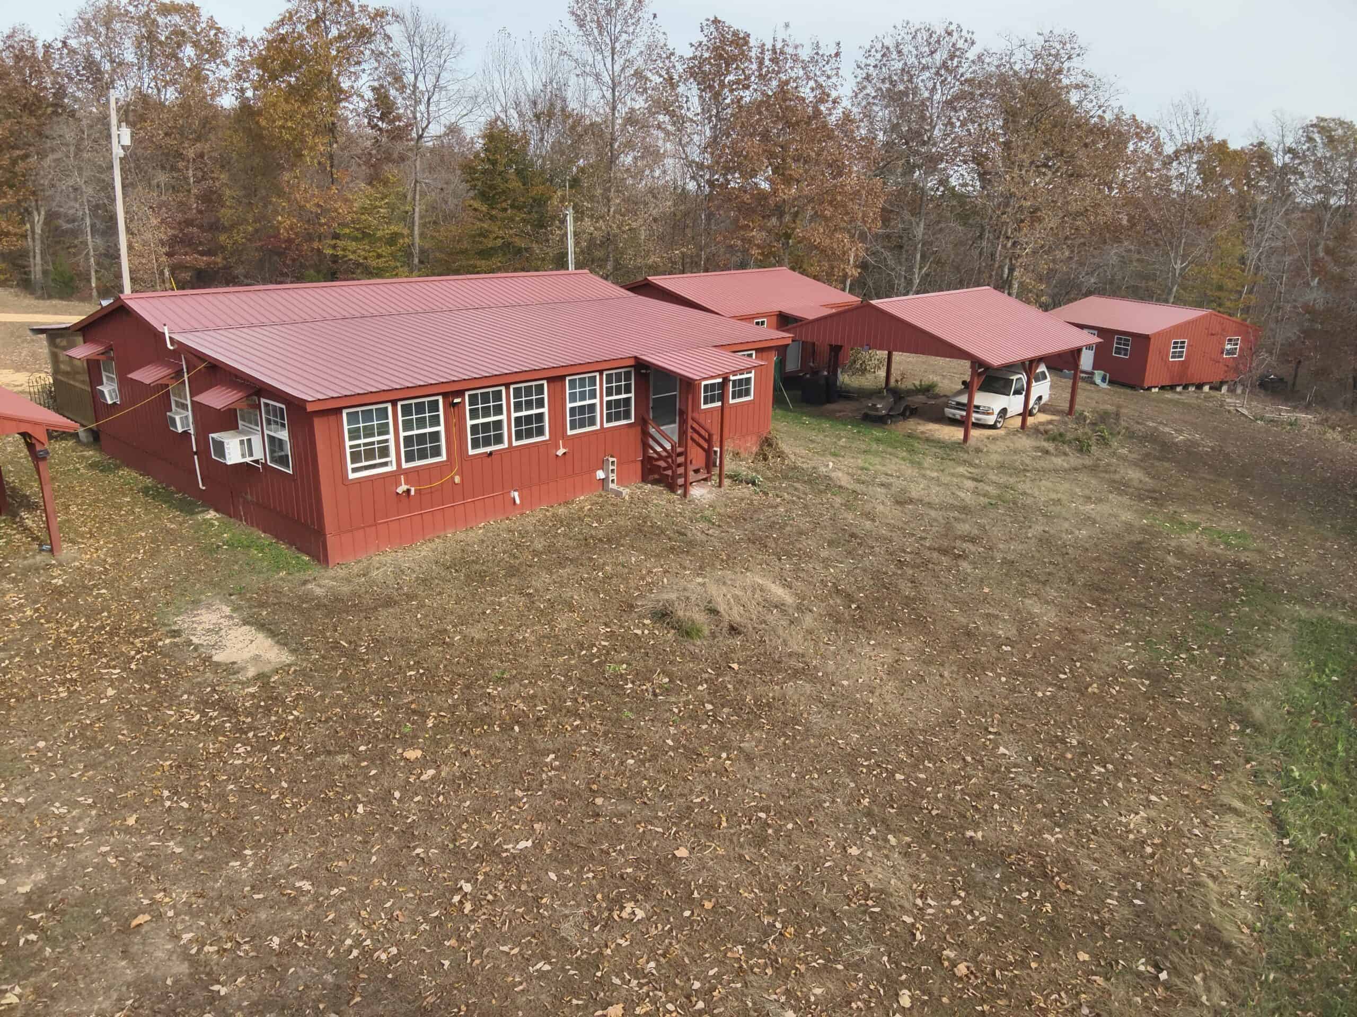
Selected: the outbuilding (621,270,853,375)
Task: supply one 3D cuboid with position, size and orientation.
[{"bbox_3d":[1.841,-7.108,36.313,7.843,3.904,8.269,15,22,39],"label":"outbuilding"}]

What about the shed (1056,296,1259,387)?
[{"bbox_3d":[23.854,-8.666,48.246,7.073,3.772,7.636,-6,18,-19],"label":"shed"}]

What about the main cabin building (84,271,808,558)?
[{"bbox_3d":[-5.537,-3.437,23.613,13.415,4.186,13.233,16,23,41],"label":"main cabin building"}]

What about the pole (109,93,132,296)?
[{"bbox_3d":[-22.157,-11.234,37.953,0.700,10.426,0.450,-4,17,-29],"label":"pole"}]

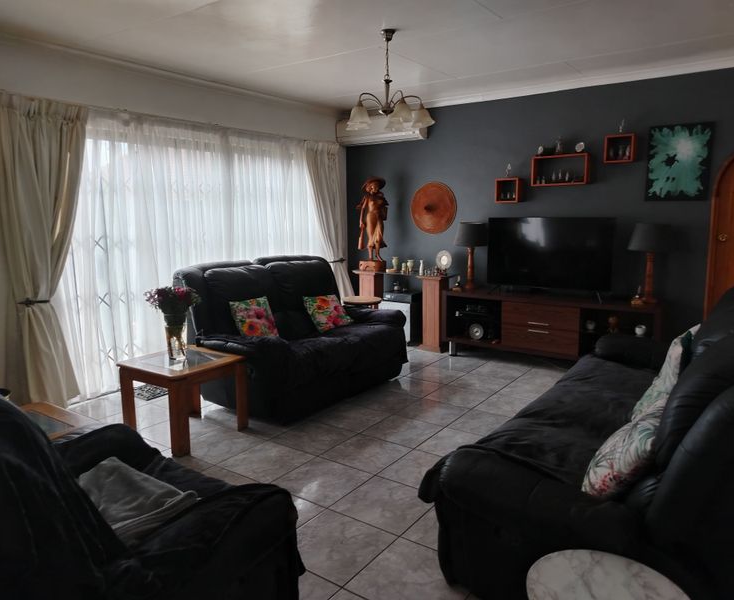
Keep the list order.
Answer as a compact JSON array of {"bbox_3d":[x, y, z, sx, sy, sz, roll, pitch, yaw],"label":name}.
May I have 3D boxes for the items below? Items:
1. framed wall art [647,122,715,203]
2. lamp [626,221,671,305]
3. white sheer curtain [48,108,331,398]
[{"bbox_3d":[2.529,-1.107,4.496,0.450,0.603,0.030,6,11,35],"label":"framed wall art"},{"bbox_3d":[2.358,-0.296,4.566,0.339,0.641,0.339,6,11,35],"label":"lamp"},{"bbox_3d":[-1.294,-0.478,5.082,0.121,2.104,3.103,6,11,35],"label":"white sheer curtain"}]

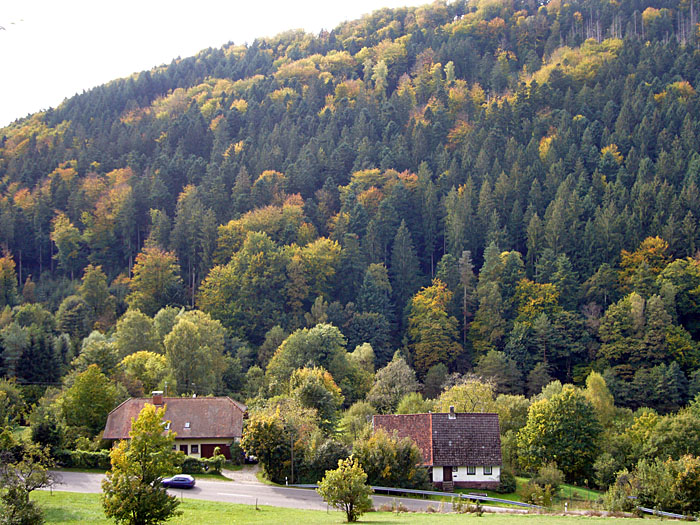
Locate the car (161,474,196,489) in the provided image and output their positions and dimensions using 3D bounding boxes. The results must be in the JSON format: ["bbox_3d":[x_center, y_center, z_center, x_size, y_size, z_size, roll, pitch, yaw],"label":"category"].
[{"bbox_3d":[-19.750,24.900,90.400,3.900,1.420,1.680,0,0,13],"label":"car"}]

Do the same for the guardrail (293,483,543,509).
[{"bbox_3d":[6.400,25.270,85.800,27.800,0.760,0.320,0,0,15],"label":"guardrail"}]

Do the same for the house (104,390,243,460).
[{"bbox_3d":[-22.550,21.200,105.100,17.600,8.400,10.000,0,0,-2],"label":"house"}]

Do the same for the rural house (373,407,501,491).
[{"bbox_3d":[10.750,22.900,99.600,15.400,9.400,8.600,0,0,0],"label":"rural house"}]

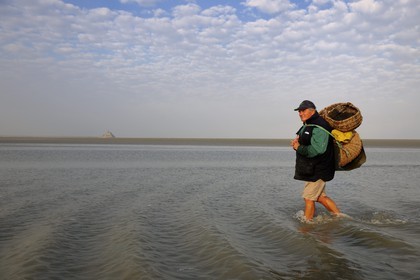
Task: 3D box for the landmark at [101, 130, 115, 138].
[{"bbox_3d":[-1833.518,-104.259,6500.000,245.000,148.000,230.000,0,0,-16],"label":"landmark"}]

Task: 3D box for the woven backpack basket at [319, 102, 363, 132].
[{"bbox_3d":[1.660,-0.280,4.600,0.500,0.270,0.420,-9,22,0],"label":"woven backpack basket"}]

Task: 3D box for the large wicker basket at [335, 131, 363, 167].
[{"bbox_3d":[1.782,0.115,4.620,0.360,0.440,0.420,0,0,0],"label":"large wicker basket"}]

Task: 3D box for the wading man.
[{"bbox_3d":[1.355,0.344,4.600,0.640,1.700,0.560,0,0,0],"label":"wading man"}]

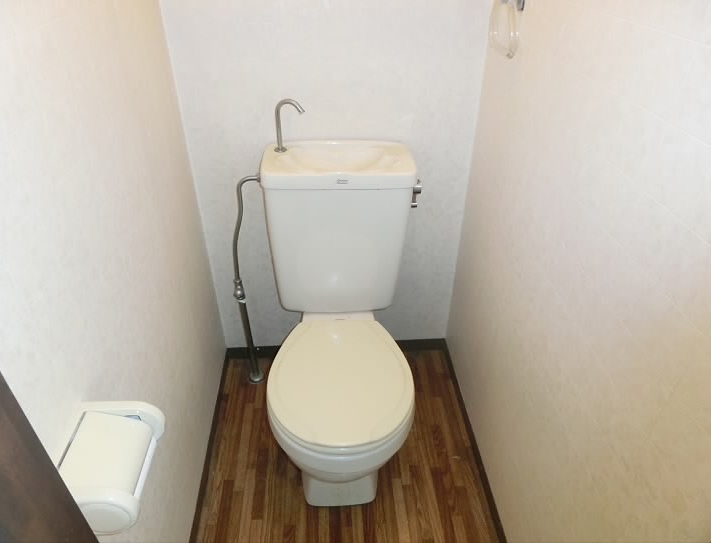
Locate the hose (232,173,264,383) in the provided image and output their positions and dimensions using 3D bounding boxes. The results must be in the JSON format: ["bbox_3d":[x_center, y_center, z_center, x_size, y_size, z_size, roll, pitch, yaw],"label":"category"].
[{"bbox_3d":[-0.314,0.064,1.568,0.130,0.805,0.060,-2,35,-3],"label":"hose"}]

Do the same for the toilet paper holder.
[{"bbox_3d":[-0.356,0.287,0.747,0.110,0.102,0.163,-2,35,-3],"label":"toilet paper holder"}]

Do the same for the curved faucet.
[{"bbox_3d":[-0.177,-0.388,1.341,0.094,0.135,0.036,7,36,9],"label":"curved faucet"}]

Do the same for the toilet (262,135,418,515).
[{"bbox_3d":[-0.043,0.176,1.374,0.400,0.847,0.671,-1,35,-1],"label":"toilet"}]

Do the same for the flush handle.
[{"bbox_3d":[0.163,-0.214,1.360,0.030,0.075,0.035,-2,35,-3],"label":"flush handle"}]

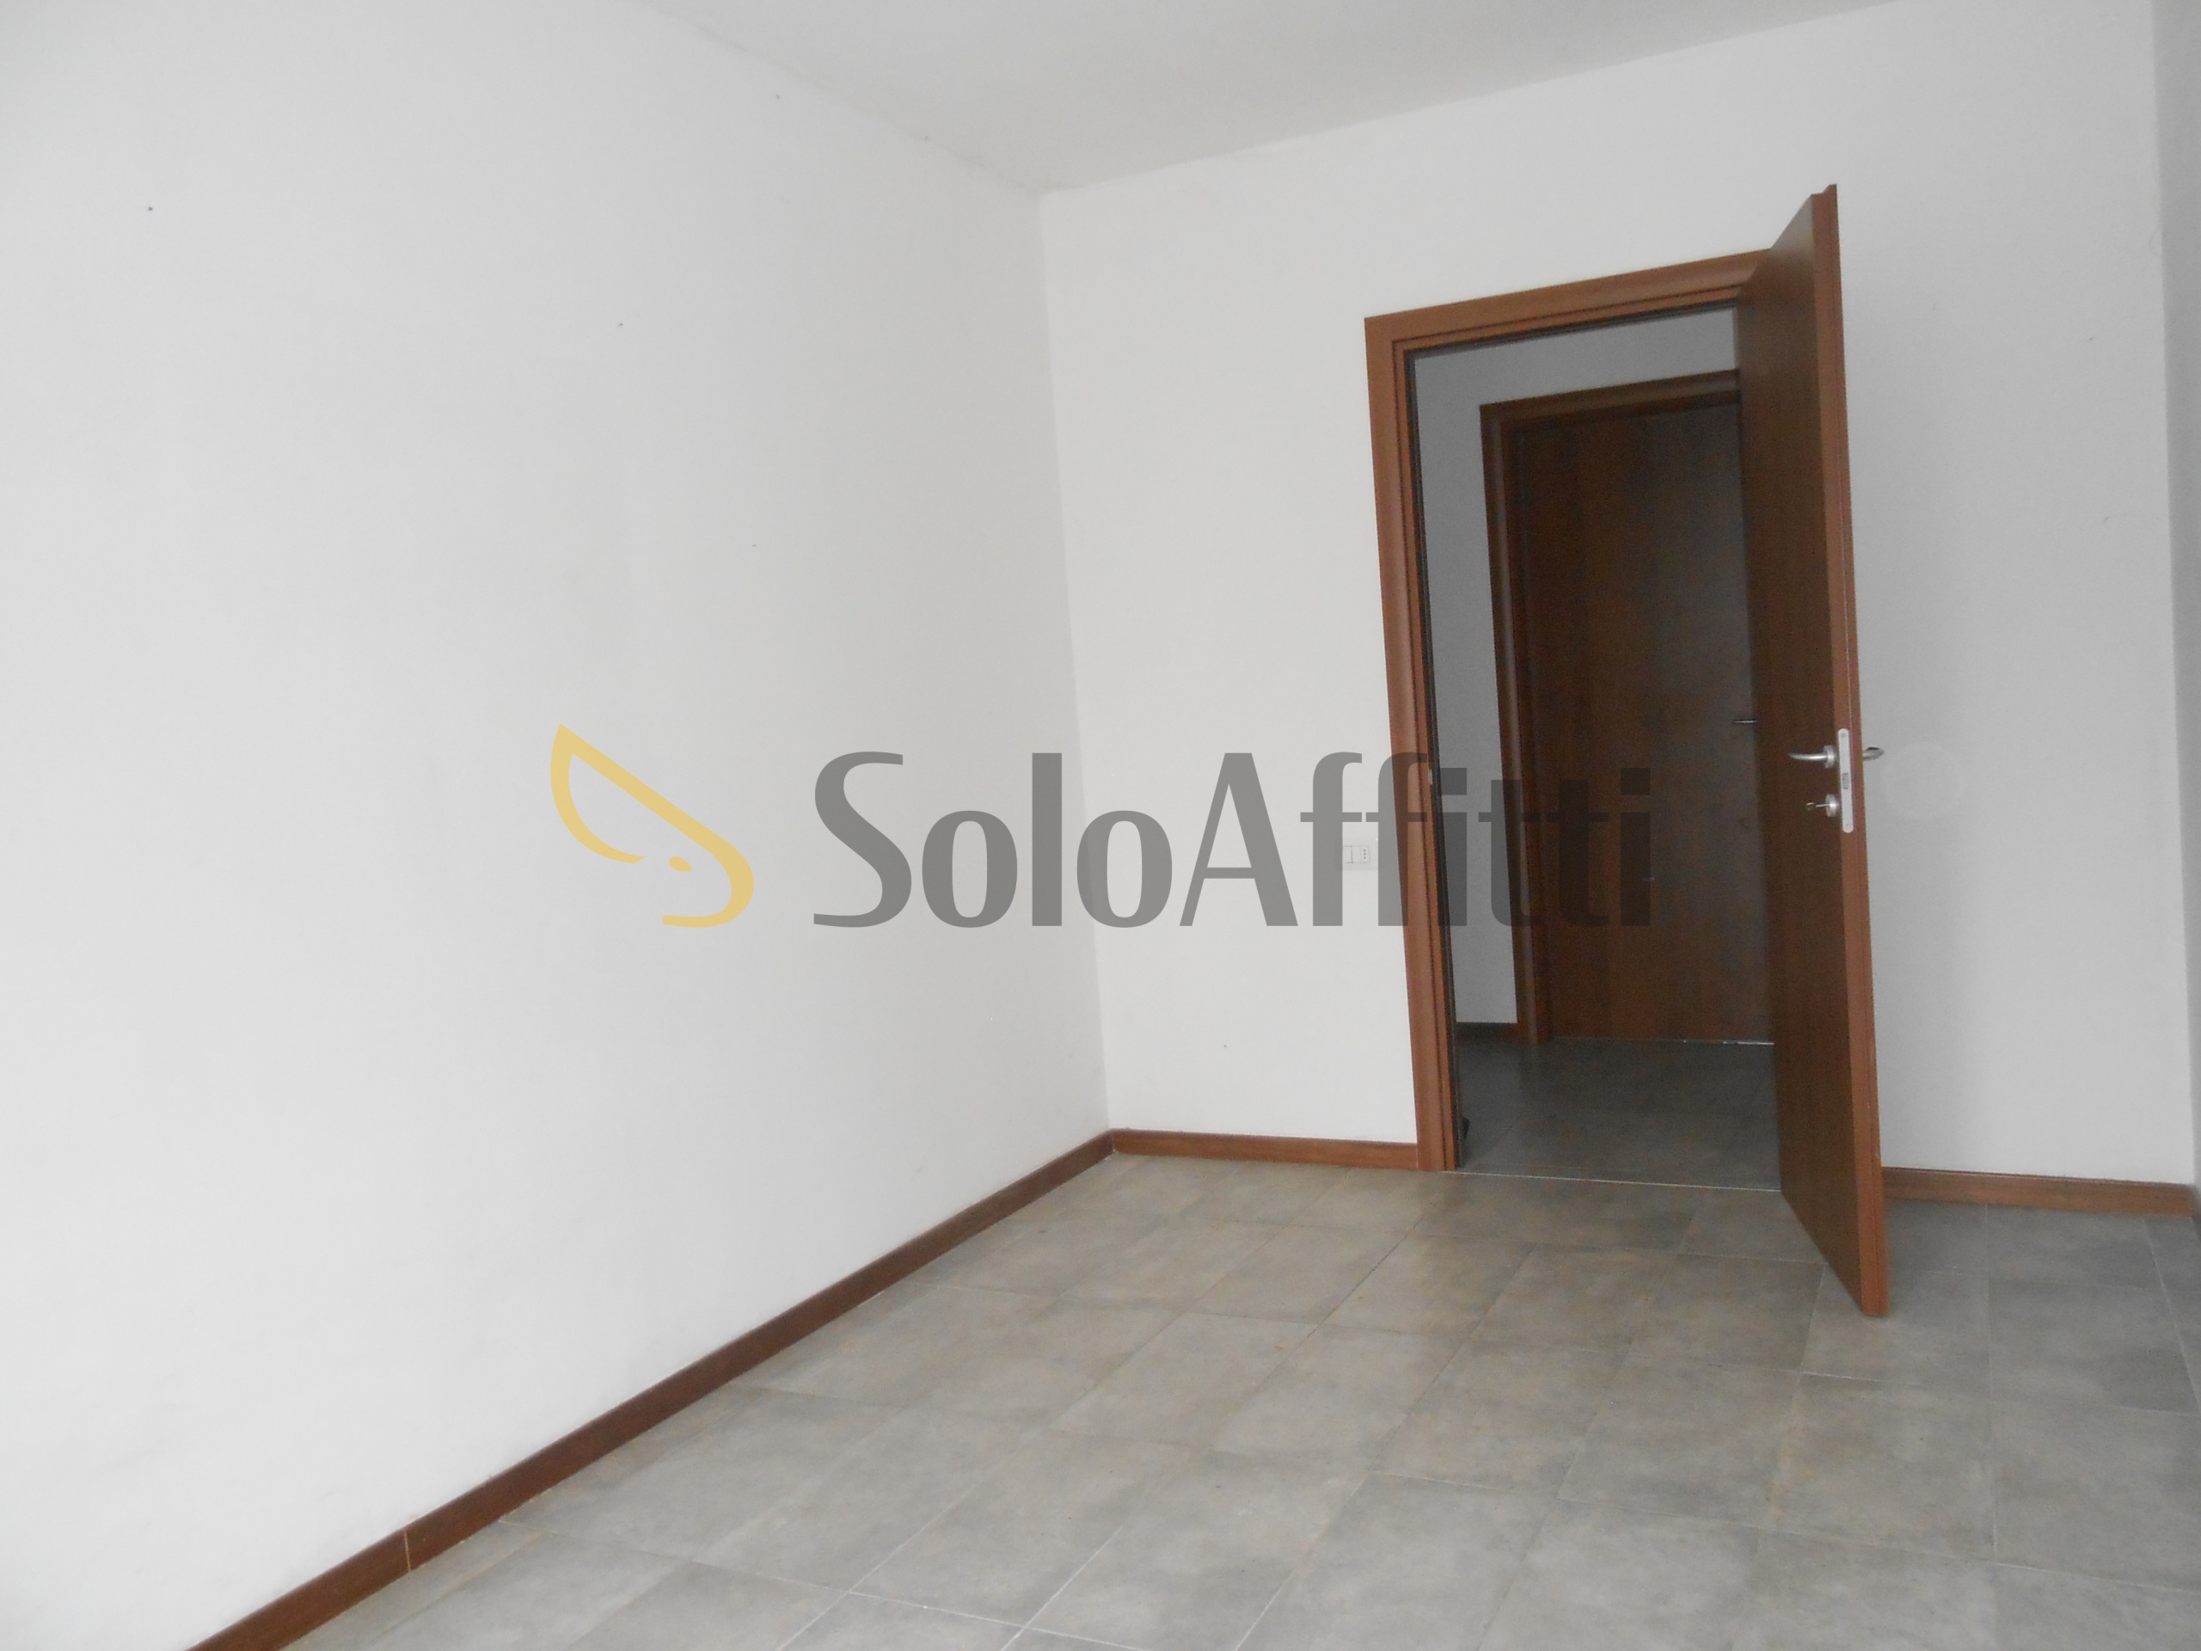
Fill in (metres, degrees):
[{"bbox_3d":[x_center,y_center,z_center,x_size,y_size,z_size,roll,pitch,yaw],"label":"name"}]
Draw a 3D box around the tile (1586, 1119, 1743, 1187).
[{"bbox_3d":[1.522,0.867,4.448,0.299,0.010,0.600,-3,4,27],"label":"tile"}]

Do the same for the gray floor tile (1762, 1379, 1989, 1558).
[{"bbox_3d":[1.221,0.983,2.564,0.298,0.010,0.593,-3,4,28],"label":"gray floor tile"}]

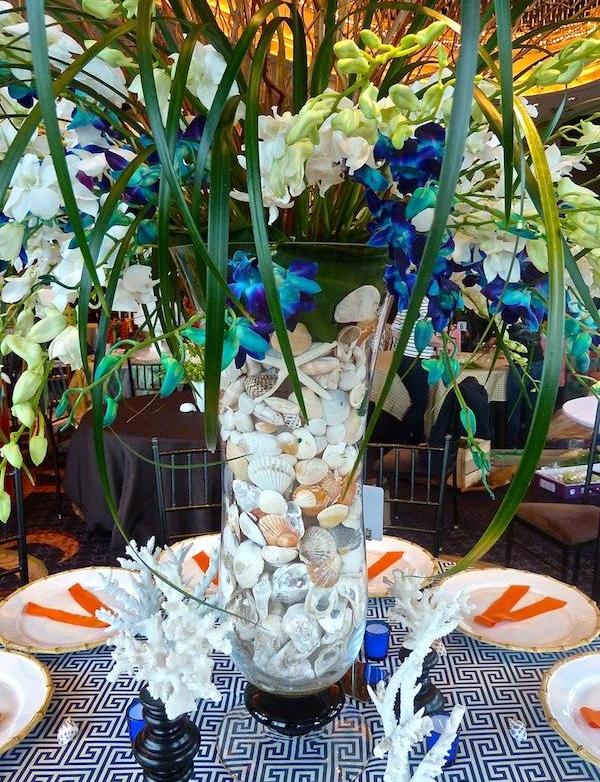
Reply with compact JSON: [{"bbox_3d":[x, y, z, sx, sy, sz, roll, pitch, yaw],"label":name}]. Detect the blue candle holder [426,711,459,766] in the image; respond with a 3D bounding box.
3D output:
[{"bbox_3d":[0.217,0.527,0.872,0.051,0.059,0.051,2,10,15],"label":"blue candle holder"}]

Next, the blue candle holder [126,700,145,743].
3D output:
[{"bbox_3d":[-0.239,0.528,0.897,0.051,0.060,0.051,-4,10,-17],"label":"blue candle holder"}]

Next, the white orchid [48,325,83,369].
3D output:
[{"bbox_3d":[-0.243,-0.045,0.600,0.037,0.044,0.037,-8,12,-36],"label":"white orchid"}]

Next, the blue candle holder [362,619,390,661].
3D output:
[{"bbox_3d":[0.151,0.485,1.120,0.051,0.059,0.051,1,10,8],"label":"blue candle holder"}]

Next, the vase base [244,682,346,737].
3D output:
[{"bbox_3d":[-0.009,0.477,0.912,0.157,0.080,0.157,-1,10,-1],"label":"vase base"}]

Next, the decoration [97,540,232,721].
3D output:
[{"bbox_3d":[-0.164,0.282,0.700,0.148,0.180,0.138,-3,10,-14],"label":"decoration"}]

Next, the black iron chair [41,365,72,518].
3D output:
[{"bbox_3d":[-1.387,0.345,3.932,0.440,0.920,0.410,-1,10,0],"label":"black iron chair"}]

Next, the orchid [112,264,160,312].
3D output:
[{"bbox_3d":[-0.224,-0.145,0.800,0.064,0.062,0.045,-3,10,-14],"label":"orchid"}]

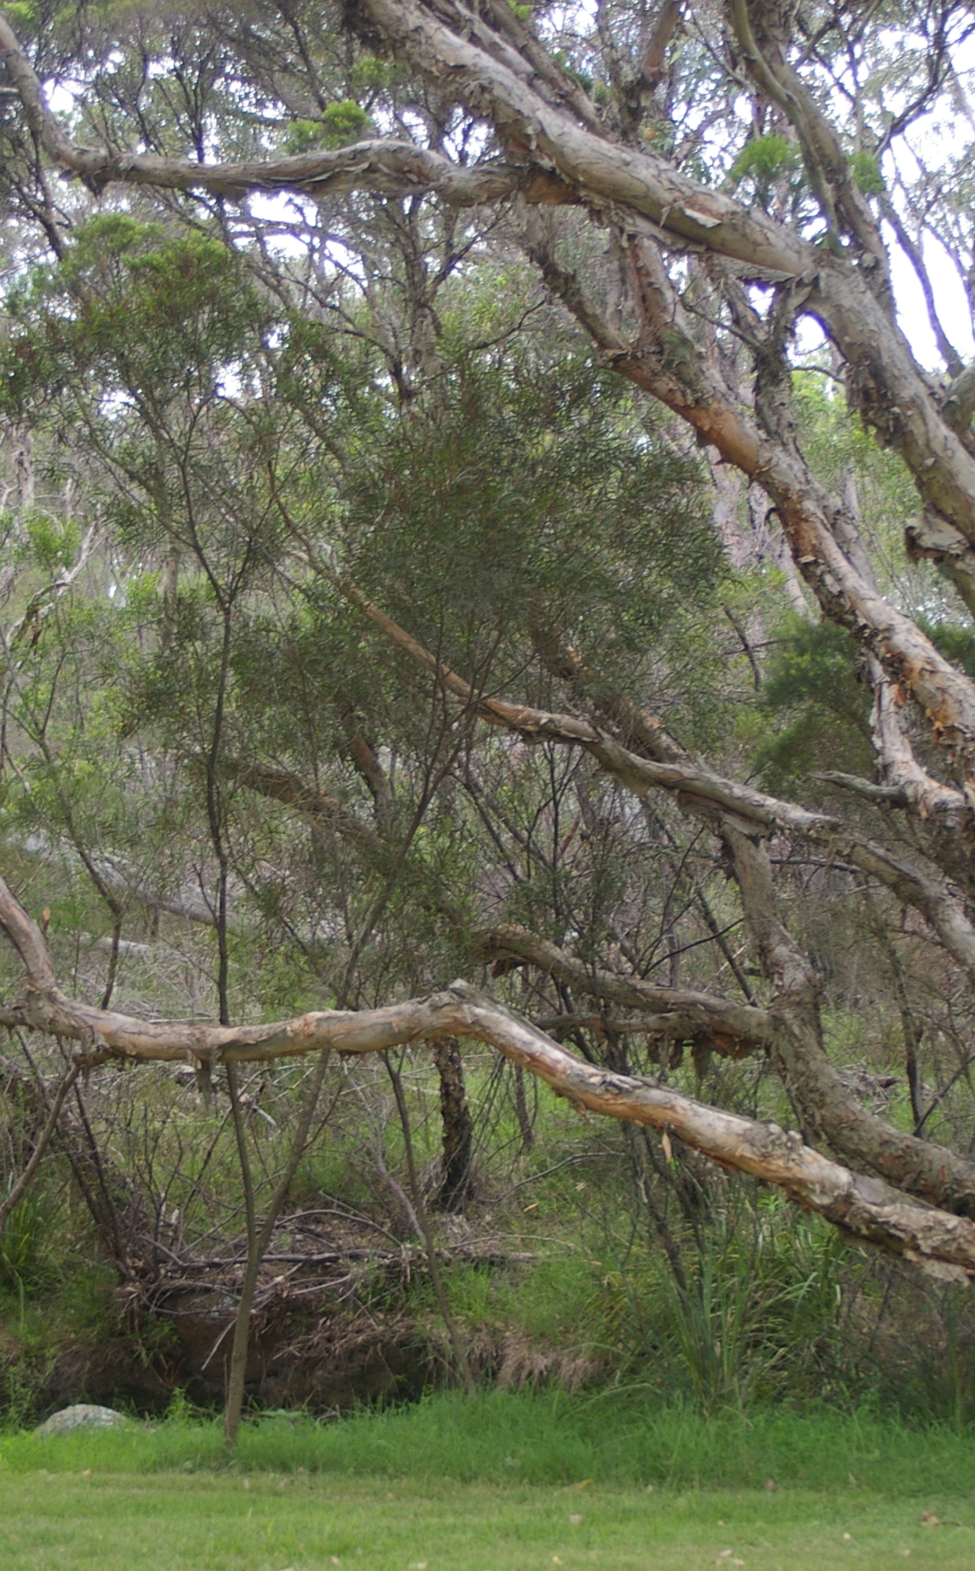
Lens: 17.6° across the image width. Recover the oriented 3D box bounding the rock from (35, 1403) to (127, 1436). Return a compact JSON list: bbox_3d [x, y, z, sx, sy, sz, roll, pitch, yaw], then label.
[{"bbox_3d":[-1.875,2.917,14.500,0.425,0.168,0.340,1,-5,-7],"label":"rock"}]

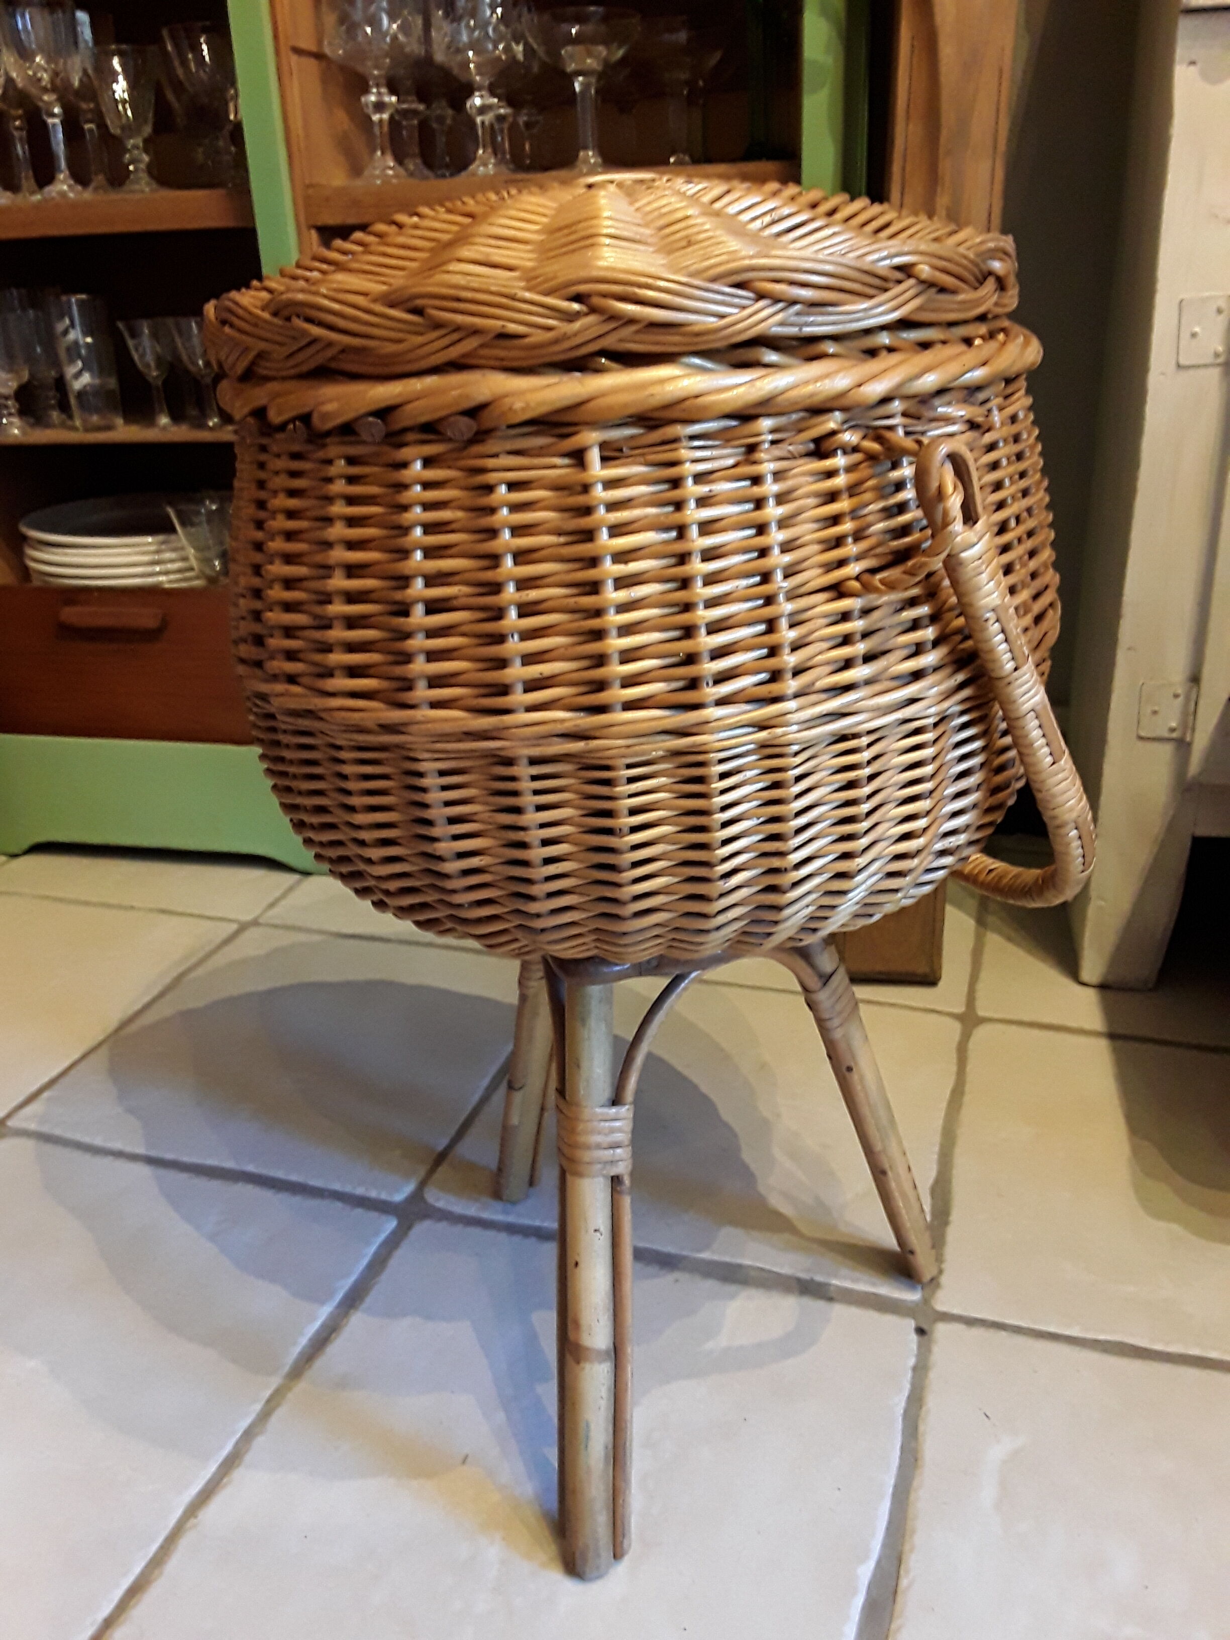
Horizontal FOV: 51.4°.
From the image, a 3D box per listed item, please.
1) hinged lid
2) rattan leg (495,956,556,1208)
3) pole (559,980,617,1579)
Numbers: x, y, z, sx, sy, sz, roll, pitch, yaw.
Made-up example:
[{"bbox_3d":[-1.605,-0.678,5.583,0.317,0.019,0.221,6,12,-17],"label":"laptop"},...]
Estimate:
[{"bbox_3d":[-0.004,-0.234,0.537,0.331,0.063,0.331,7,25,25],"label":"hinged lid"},{"bbox_3d":[-0.053,0.133,0.796,0.023,0.291,0.023,5,34,-2],"label":"rattan leg"},{"bbox_3d":[-0.012,0.215,0.594,0.023,0.291,0.023,0,8,0],"label":"pole"}]

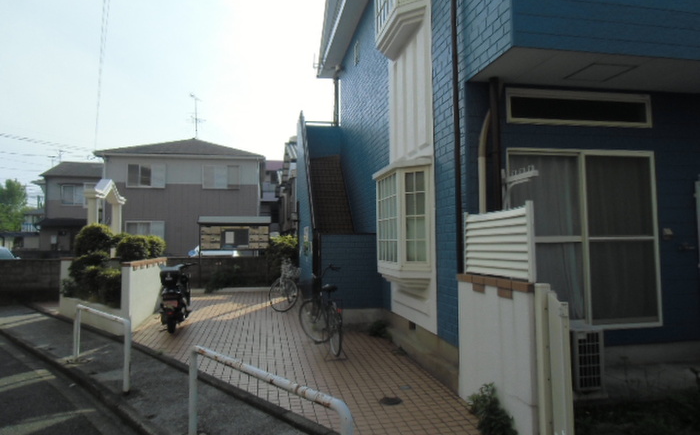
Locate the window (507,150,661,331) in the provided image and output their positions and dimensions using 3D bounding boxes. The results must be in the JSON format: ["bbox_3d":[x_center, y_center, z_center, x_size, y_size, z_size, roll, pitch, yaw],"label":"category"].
[{"bbox_3d":[2.274,0.208,4.687,1.610,1.740,0.100,0,-3,-11],"label":"window"}]

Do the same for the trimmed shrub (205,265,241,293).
[{"bbox_3d":[-3.850,1.869,14.660,1.070,0.800,0.900,0,-3,-11],"label":"trimmed shrub"}]

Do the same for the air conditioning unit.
[{"bbox_3d":[1.819,1.147,4.143,0.260,0.500,0.720,0,-3,-11],"label":"air conditioning unit"}]

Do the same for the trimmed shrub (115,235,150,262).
[{"bbox_3d":[-4.644,0.721,10.483,0.770,0.660,0.750,0,-3,-11],"label":"trimmed shrub"}]

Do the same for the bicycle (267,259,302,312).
[{"bbox_3d":[-1.343,1.403,10.480,0.580,1.100,1.650,-1,-3,3],"label":"bicycle"}]

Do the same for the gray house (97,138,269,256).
[{"bbox_3d":[-8.789,-0.747,27.293,7.900,7.300,8.600,0,-3,-11],"label":"gray house"}]

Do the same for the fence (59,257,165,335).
[{"bbox_3d":[-5.326,1.457,10.057,2.550,1.170,4.100,0,-3,-11],"label":"fence"}]

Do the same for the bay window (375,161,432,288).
[{"bbox_3d":[0.607,0.106,6.183,0.350,1.400,1.650,0,-3,-11],"label":"bay window"}]

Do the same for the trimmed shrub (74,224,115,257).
[{"bbox_3d":[-5.693,0.560,10.898,0.900,0.850,0.850,0,-3,-11],"label":"trimmed shrub"}]

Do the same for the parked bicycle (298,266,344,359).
[{"bbox_3d":[-0.341,1.266,6.806,0.560,1.140,1.680,0,-3,-18],"label":"parked bicycle"}]

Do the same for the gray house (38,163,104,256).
[{"bbox_3d":[-15.628,-0.205,32.052,6.600,6.800,7.000,0,-3,-11],"label":"gray house"}]

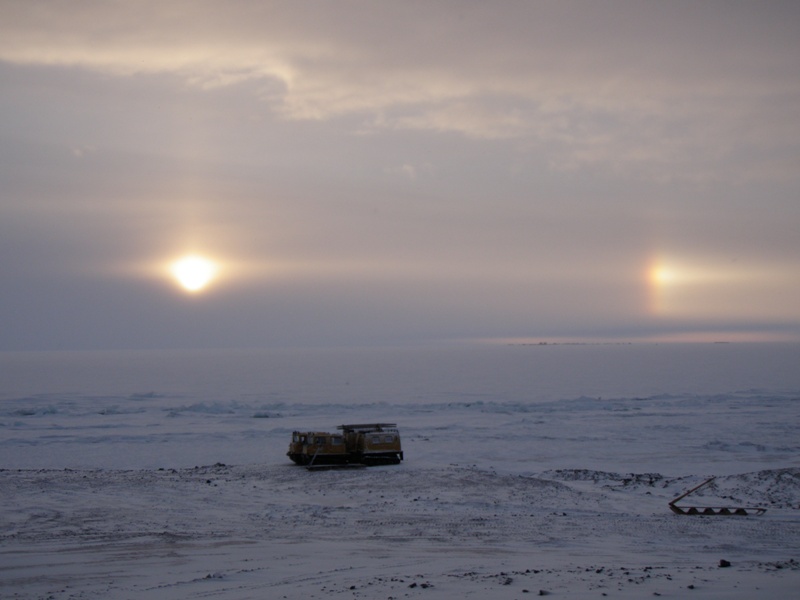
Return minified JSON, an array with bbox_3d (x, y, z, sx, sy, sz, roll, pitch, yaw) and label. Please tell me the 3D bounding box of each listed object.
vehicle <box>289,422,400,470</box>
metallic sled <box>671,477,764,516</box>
[{"bbox_3d":[-3.503,9.293,76.000,7.100,2.650,2.000,1,-3,-31],"label":"vehicle"},{"bbox_3d":[13.564,8.403,50.500,4.150,1.600,1.200,-1,-2,8],"label":"metallic sled"}]

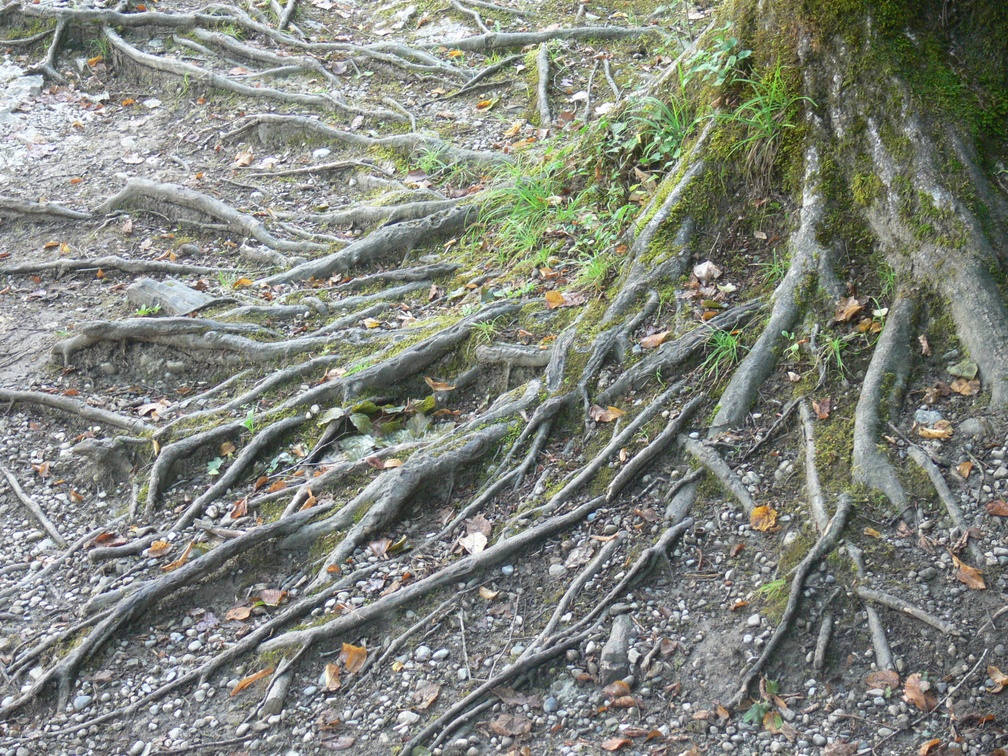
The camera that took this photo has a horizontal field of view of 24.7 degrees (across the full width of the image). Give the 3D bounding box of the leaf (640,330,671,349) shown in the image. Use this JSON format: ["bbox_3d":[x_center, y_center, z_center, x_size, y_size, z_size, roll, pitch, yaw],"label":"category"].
[{"bbox_3d":[0.302,-0.077,4.580,0.058,0.022,0.042,-9,28,-18],"label":"leaf"}]

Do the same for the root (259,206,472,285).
[{"bbox_3d":[-0.387,-0.381,6.500,0.626,0.085,0.100,-17,29,-1],"label":"root"}]

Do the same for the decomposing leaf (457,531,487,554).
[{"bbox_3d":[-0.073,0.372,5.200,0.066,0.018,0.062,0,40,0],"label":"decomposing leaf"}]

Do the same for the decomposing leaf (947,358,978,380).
[{"bbox_3d":[1.066,-0.020,5.349,0.075,0.035,0.060,-12,33,0],"label":"decomposing leaf"}]

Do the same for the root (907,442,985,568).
[{"bbox_3d":[0.967,0.269,5.051,0.045,0.040,0.376,-17,42,-6],"label":"root"}]

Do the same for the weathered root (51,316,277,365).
[{"bbox_3d":[-0.932,-0.103,6.300,0.610,0.085,0.110,-4,22,-10],"label":"weathered root"}]

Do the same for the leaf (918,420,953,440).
[{"bbox_3d":[1.032,0.123,5.500,0.080,0.026,0.055,0,26,0],"label":"leaf"}]

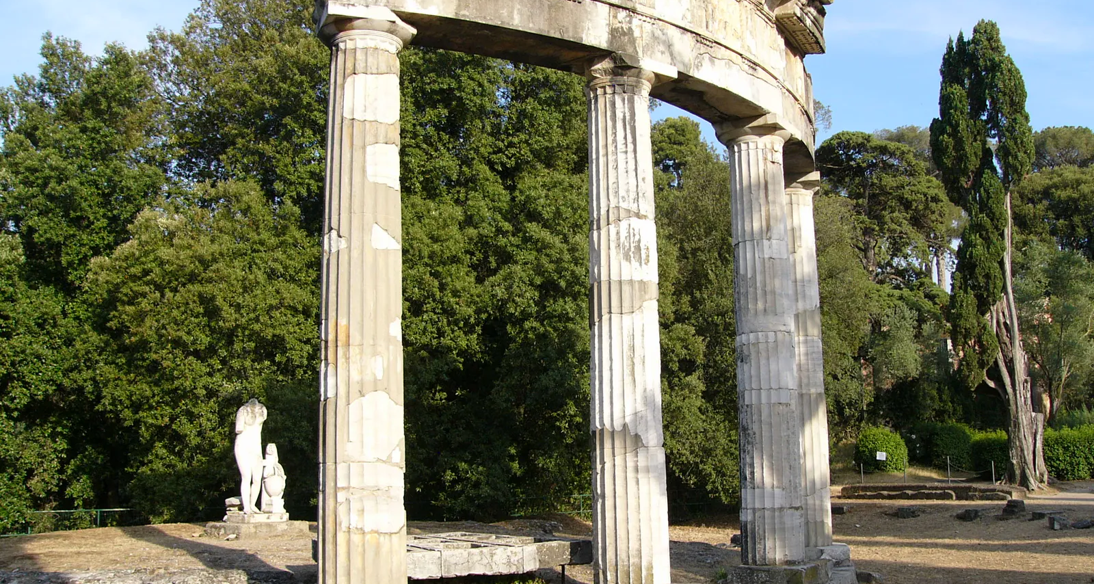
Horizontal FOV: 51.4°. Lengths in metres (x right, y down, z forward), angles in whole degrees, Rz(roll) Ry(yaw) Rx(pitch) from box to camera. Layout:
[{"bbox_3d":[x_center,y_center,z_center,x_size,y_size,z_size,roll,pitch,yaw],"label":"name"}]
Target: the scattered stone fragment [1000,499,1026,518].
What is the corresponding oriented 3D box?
[{"bbox_3d":[11.472,5.352,27.995,0.660,0.450,0.500,-4,-9,20],"label":"scattered stone fragment"}]

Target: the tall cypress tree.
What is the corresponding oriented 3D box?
[{"bbox_3d":[17.227,-1.493,44.659,4.300,18.200,4.000,-4,-9,20],"label":"tall cypress tree"}]

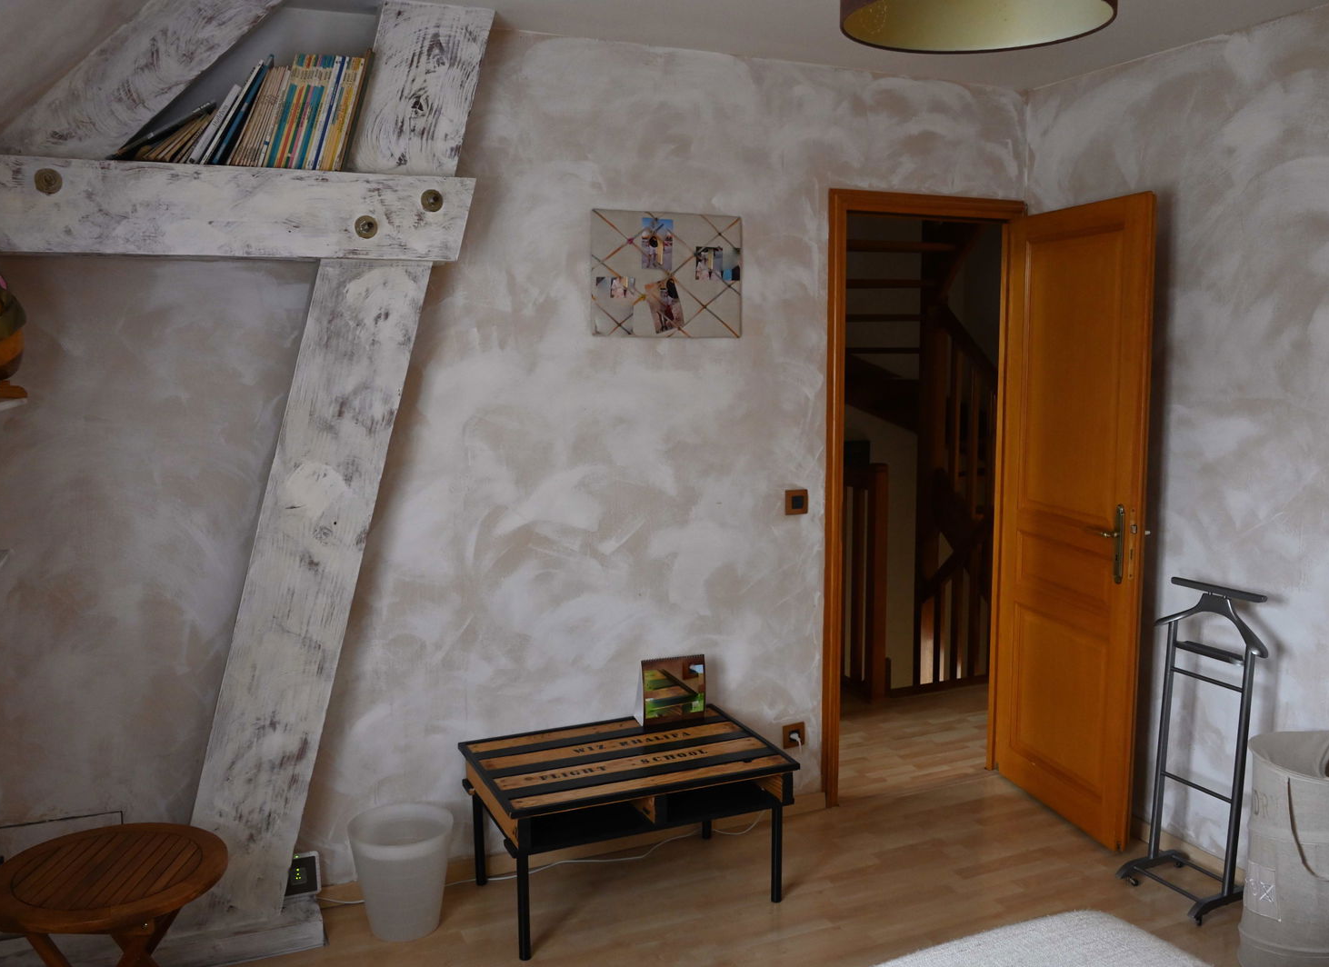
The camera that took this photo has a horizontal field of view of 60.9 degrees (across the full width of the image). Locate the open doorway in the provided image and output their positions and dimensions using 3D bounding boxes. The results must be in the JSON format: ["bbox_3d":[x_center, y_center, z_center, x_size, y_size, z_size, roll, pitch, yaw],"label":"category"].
[{"bbox_3d":[0.907,0.062,4.019,0.827,2.117,0.111,-3,7,-25],"label":"open doorway"}]

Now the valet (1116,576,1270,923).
[{"bbox_3d":[1.548,0.745,3.240,0.302,0.937,0.373,-3,7,-25],"label":"valet"}]

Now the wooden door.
[{"bbox_3d":[1.360,0.115,3.812,0.040,2.035,0.710,-2,7,-17],"label":"wooden door"}]

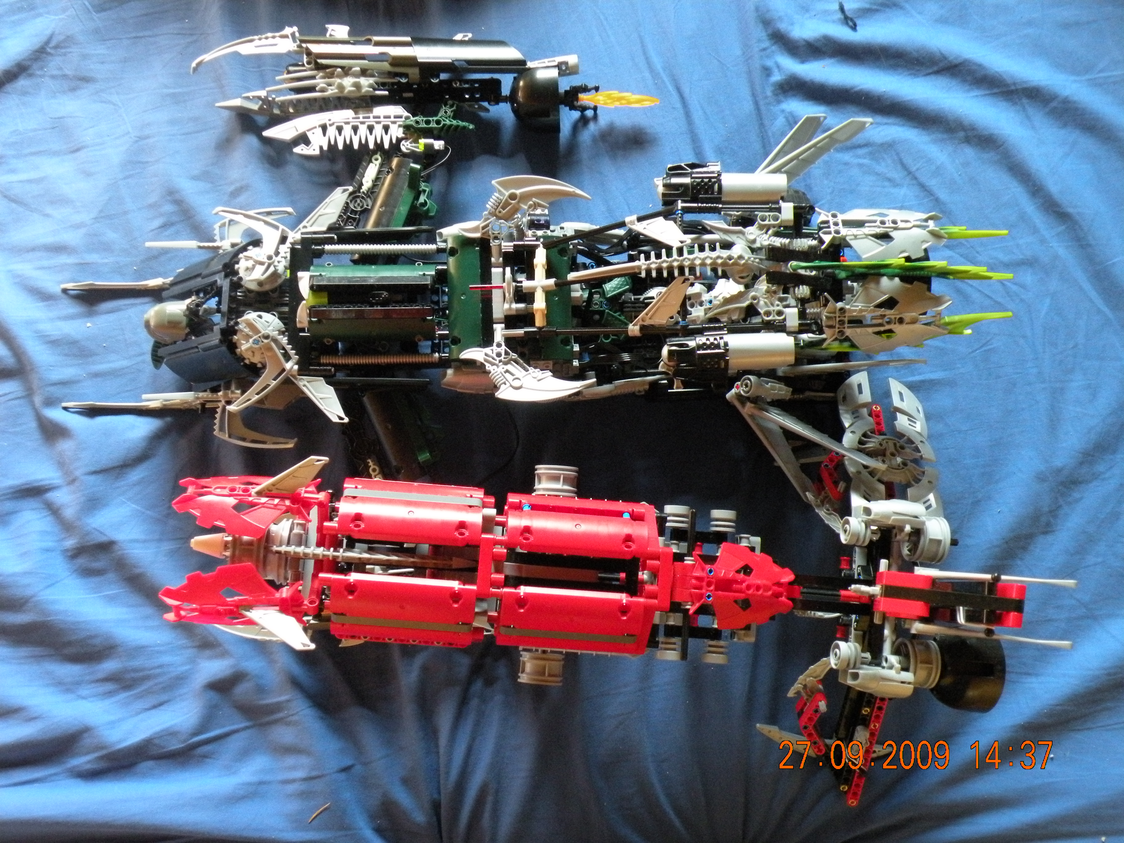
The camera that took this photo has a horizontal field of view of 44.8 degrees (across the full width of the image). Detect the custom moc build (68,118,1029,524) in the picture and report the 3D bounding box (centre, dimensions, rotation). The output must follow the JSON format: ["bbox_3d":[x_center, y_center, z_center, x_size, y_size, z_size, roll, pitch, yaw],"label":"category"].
[{"bbox_3d":[-0.036,-0.079,0.991,0.670,0.200,0.295,-1,83,0],"label":"custom moc build"}]

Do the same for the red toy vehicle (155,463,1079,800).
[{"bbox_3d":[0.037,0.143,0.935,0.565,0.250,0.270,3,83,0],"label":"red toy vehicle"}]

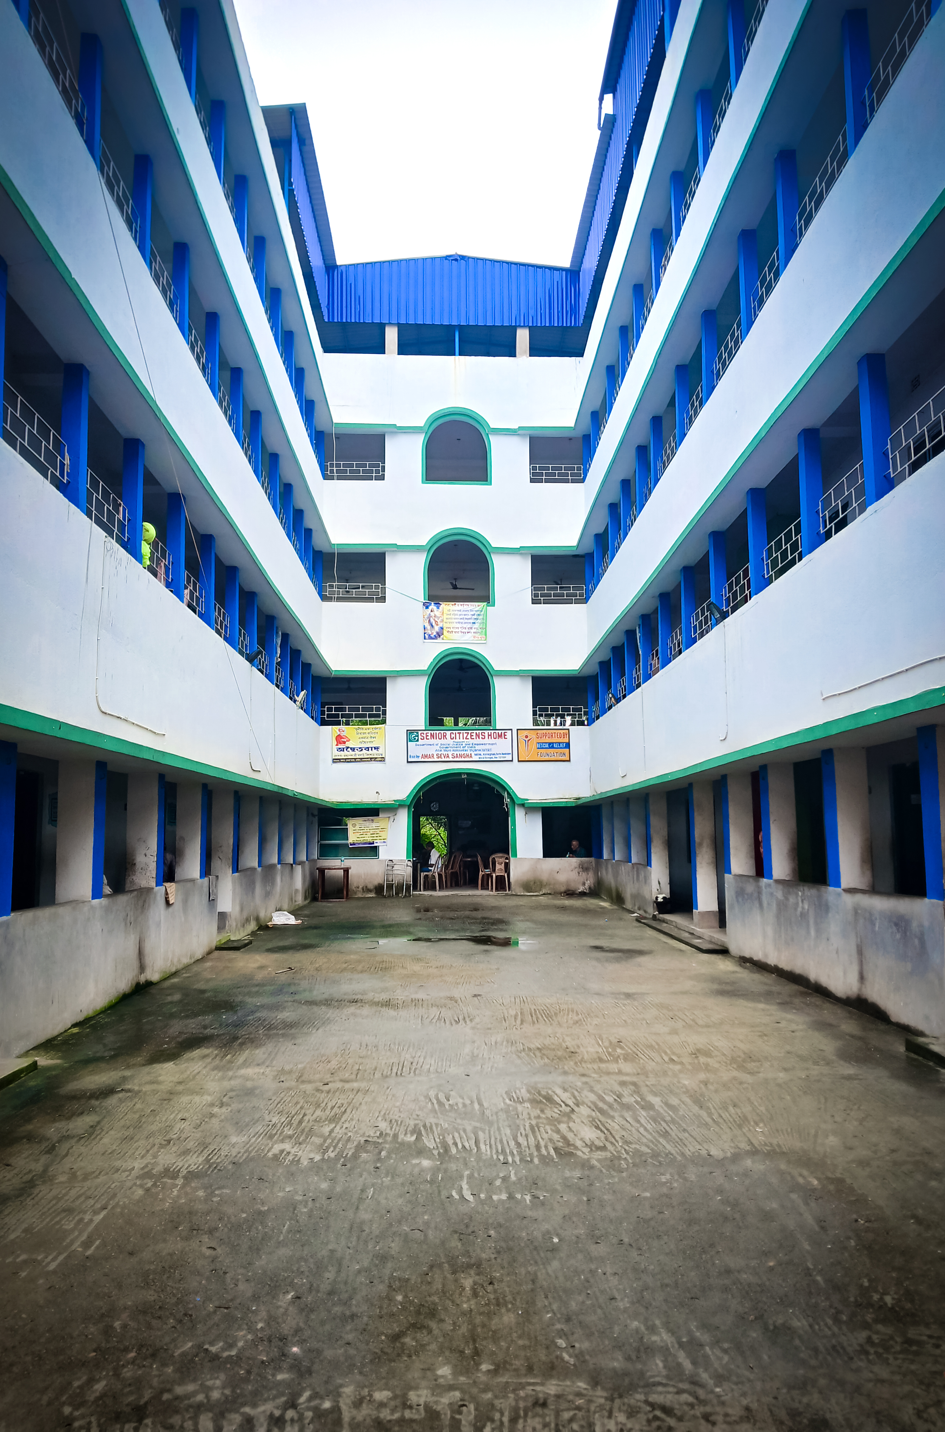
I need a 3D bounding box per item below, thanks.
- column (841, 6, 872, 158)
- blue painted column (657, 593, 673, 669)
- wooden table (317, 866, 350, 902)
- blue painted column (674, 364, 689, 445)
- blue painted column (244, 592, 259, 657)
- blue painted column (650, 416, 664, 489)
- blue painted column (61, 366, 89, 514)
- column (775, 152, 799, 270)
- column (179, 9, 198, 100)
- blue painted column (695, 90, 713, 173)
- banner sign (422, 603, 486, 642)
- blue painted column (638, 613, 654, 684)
[{"bbox_3d":[3.352,-5.456,9.374,0.170,1.340,0.185,0,-7,-1],"label":"column"},{"bbox_3d":[2.993,-1.287,16.733,0.155,1.200,0.155,0,-7,-1],"label":"blue painted column"},{"bbox_3d":[-3.138,3.858,24.691,0.774,0.752,0.558,-1,-7,-1],"label":"wooden table"},{"bbox_3d":[3.000,-4.384,15.338,0.155,1.210,0.155,0,-7,-1],"label":"blue painted column"},{"bbox_3d":[-3.324,-1.282,16.134,0.155,1.117,0.155,0,-7,-1],"label":"blue painted column"},{"bbox_3d":[3.132,-4.445,18.119,0.170,1.340,0.185,0,-7,-1],"label":"blue painted column"},{"bbox_3d":[-3.146,-2.191,8.535,0.155,1.187,0.155,0,-7,-1],"label":"blue painted column"},{"bbox_3d":[3.305,-5.241,11.231,0.170,1.340,0.185,0,-7,-1],"label":"column"},{"bbox_3d":[-3.288,-7.572,12.406,0.155,1.132,0.155,0,-7,-1],"label":"column"},{"bbox_3d":[3.124,-7.757,14.357,0.157,1.169,0.157,-1,-7,-1],"label":"blue painted column"},{"bbox_3d":[-0.419,-2.265,26.171,1.551,1.010,0.030,0,-7,-1],"label":"banner sign"},{"bbox_3d":[3.086,-1.163,19.039,0.157,1.236,0.157,-1,-7,-1],"label":"blue painted column"}]

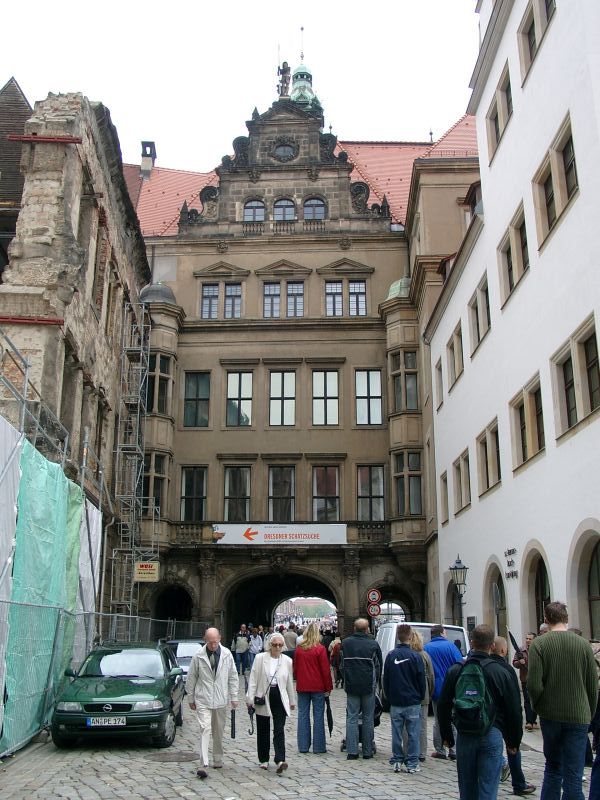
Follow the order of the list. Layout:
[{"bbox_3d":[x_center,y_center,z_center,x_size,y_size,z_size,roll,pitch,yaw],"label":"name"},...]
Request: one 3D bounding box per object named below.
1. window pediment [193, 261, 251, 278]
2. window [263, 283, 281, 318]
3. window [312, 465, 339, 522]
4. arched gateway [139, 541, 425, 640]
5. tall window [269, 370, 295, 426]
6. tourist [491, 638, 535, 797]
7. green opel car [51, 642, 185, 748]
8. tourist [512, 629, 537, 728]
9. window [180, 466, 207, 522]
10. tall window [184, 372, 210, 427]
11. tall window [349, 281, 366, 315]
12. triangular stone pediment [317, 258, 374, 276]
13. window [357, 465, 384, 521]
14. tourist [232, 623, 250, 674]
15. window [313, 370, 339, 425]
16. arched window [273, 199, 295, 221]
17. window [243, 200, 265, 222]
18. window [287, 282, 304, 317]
[{"bbox_3d":[-4.144,-6.921,41.824,3.068,0.988,0.450,-1,-16,3],"label":"window pediment"},{"bbox_3d":[-1.372,-4.917,38.596,0.794,1.843,0.200,-1,-17,3],"label":"window"},{"bbox_3d":[1.323,4.703,38.723,1.344,2.946,0.200,-1,-16,3],"label":"window"},{"bbox_3d":[-0.884,9.532,37.545,13.900,5.550,2.200,-1,-16,4],"label":"arched gateway"},{"bbox_3d":[-0.895,-0.104,40.197,1.333,3.007,0.200,-1,-16,3],"label":"tall window"},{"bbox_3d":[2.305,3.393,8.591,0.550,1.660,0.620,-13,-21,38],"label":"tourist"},{"bbox_3d":[-2.676,4.580,12.430,1.710,1.450,4.240,1,-17,-4],"label":"green opel car"},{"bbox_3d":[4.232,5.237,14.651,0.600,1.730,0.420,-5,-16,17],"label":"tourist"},{"bbox_3d":[-4.882,4.424,36.006,1.166,2.734,0.200,-1,-17,3],"label":"window"},{"bbox_3d":[-5.260,-0.040,40.385,1.361,2.994,0.200,-1,-16,3],"label":"tall window"},{"bbox_3d":[3.026,-5.341,41.351,0.900,1.960,0.250,-1,-16,4],"label":"tall window"},{"bbox_3d":[2.409,-7.014,41.598,3.050,0.950,0.500,-1,-16,4],"label":"triangular stone pediment"},{"bbox_3d":[3.461,4.541,38.579,1.340,2.720,0.280,-1,-16,4],"label":"window"},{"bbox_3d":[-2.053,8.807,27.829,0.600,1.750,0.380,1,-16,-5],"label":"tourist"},{"bbox_3d":[1.203,-0.122,37.044,1.191,2.695,0.200,-1,-17,3],"label":"window"},{"bbox_3d":[-0.912,-10.527,43.425,1.180,1.300,0.280,-1,-16,4],"label":"arched window"},{"bbox_3d":[-2.525,-10.500,43.704,1.217,1.397,0.200,-1,-16,3],"label":"window"},{"bbox_3d":[-0.225,-5.334,41.655,0.961,2.059,0.200,-1,-16,3],"label":"window"}]

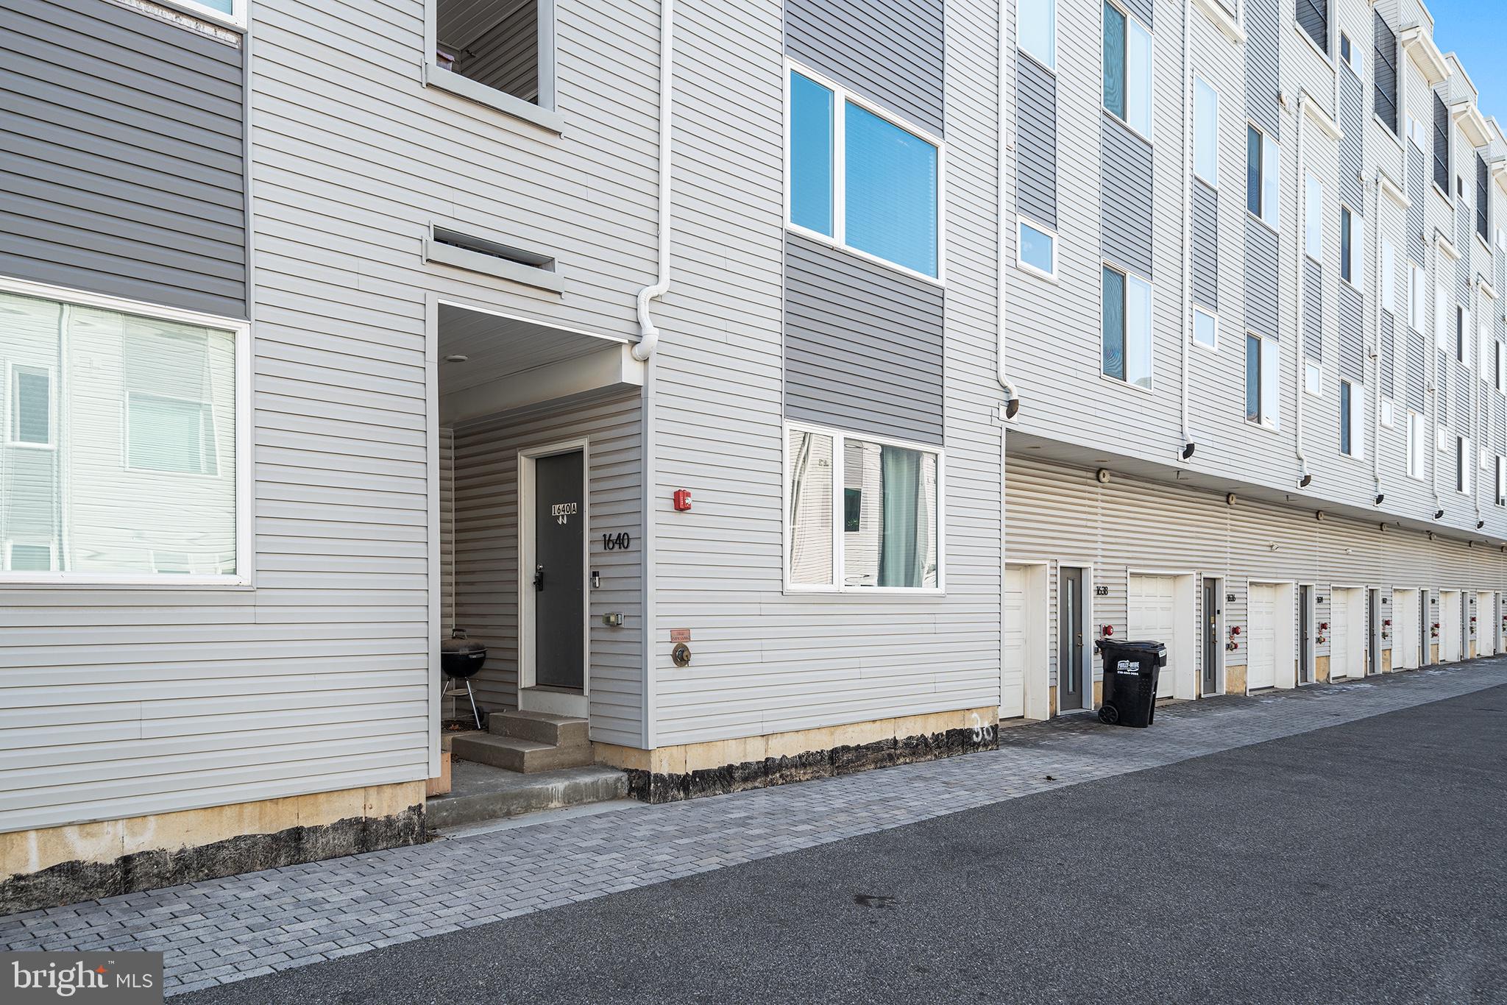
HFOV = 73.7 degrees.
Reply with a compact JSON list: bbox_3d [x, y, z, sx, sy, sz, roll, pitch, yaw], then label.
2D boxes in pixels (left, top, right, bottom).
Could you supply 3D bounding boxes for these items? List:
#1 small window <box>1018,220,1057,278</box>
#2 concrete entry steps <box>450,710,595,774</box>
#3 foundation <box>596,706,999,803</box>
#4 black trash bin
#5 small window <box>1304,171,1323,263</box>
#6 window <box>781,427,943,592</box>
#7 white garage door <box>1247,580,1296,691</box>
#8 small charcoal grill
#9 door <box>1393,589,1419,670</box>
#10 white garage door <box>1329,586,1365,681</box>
[{"bbox_3d":[3.299,-2.944,11.703,0.887,0.581,0.100,2,-3,-44],"label":"small window"},{"bbox_3d":[-1.926,1.983,8.368,0.660,0.345,1.150,3,-4,-44],"label":"concrete entry steps"},{"bbox_3d":[0.719,2.298,9.698,4.872,0.470,0.700,6,-4,-44],"label":"foundation"},{"bbox_3d":[4.870,2.320,12.920,0.750,1.070,0.630,-2,-4,36],"label":"black trash bin"},{"bbox_3d":[10.271,-5.211,18.407,0.943,1.528,0.100,3,-4,-44],"label":"small window"},{"bbox_3d":[1.140,0.123,9.713,2.350,1.504,0.100,3,-4,-44],"label":"window"},{"bbox_3d":[10.027,2.623,19.764,2.420,2.140,0.400,3,-4,-44],"label":"white garage door"},{"bbox_3d":[-2.690,1.616,9.200,0.540,0.920,0.540,3,-4,-44],"label":"small charcoal grill"},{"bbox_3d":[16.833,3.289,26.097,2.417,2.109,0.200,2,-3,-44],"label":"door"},{"bbox_3d":[13.561,3.007,23.126,2.417,2.134,0.250,3,-4,-44],"label":"white garage door"}]

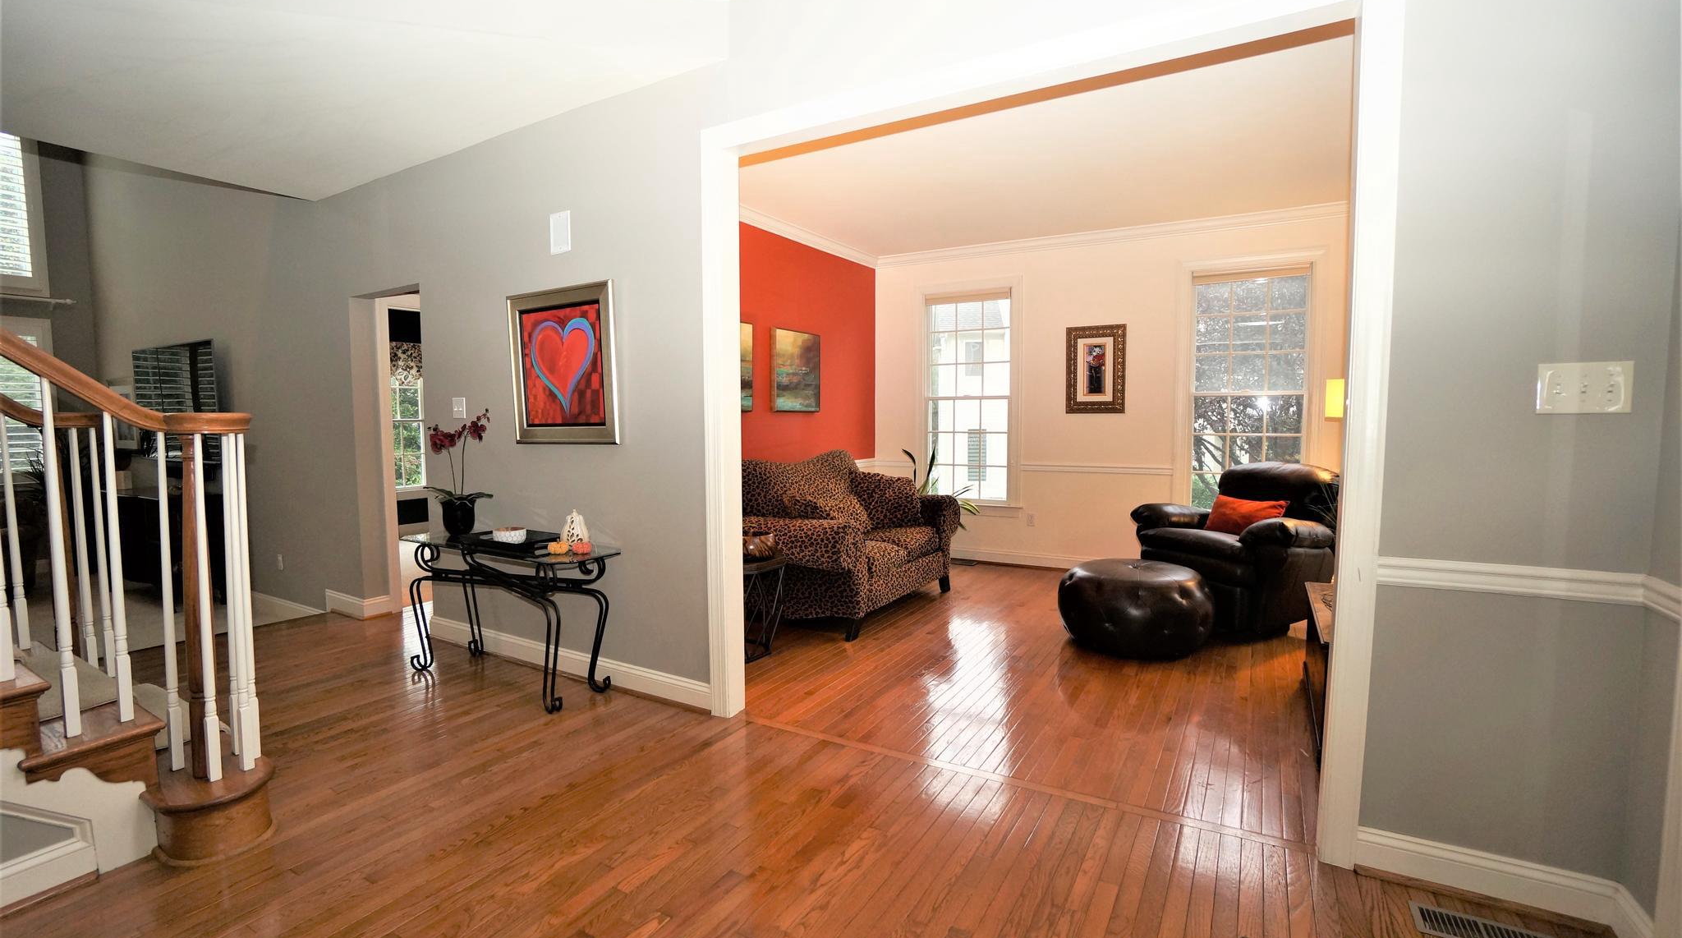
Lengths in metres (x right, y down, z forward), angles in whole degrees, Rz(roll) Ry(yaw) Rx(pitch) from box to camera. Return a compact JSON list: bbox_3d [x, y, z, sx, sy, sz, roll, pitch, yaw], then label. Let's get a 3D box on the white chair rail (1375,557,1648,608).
[{"bbox_3d":[1.716,0.291,1.819,0.515,0.080,0.027,2,5,29],"label":"white chair rail"}]

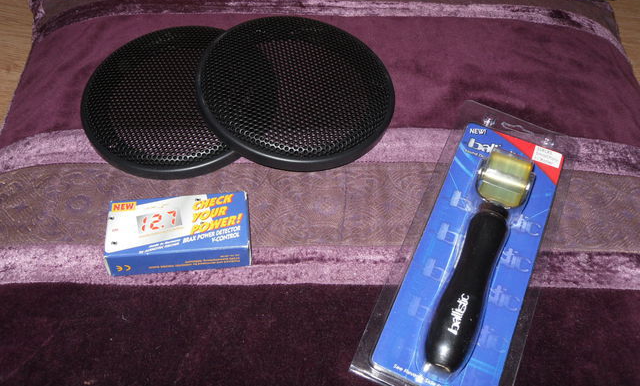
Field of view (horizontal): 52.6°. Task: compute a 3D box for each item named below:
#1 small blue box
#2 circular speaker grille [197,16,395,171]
[{"bbox_3d":[-0.098,0.029,0.457,0.096,0.023,0.049,-4,50,-5],"label":"small blue box"},{"bbox_3d":[-0.018,-0.092,0.546,0.168,0.019,0.168,5,55,-7],"label":"circular speaker grille"}]

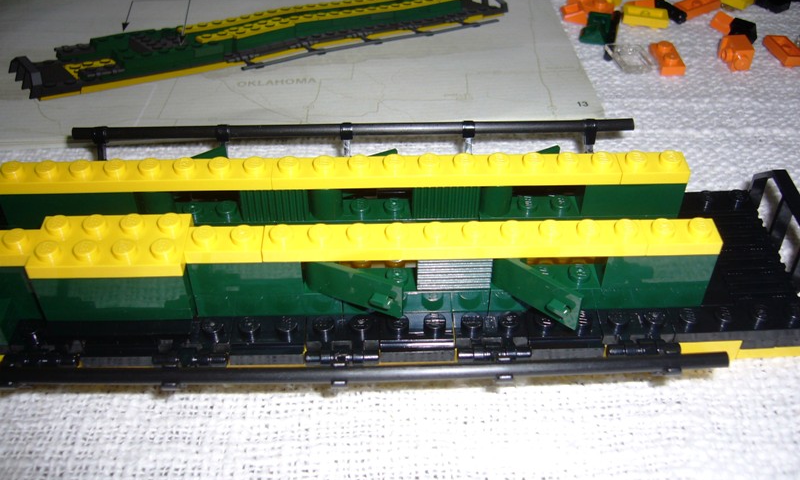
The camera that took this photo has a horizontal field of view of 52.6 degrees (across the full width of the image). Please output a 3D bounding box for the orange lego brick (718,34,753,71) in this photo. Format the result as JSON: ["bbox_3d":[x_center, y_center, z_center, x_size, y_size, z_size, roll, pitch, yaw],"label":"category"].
[{"bbox_3d":[0.113,-0.062,0.273,0.008,0.008,0.011,-1,43,0],"label":"orange lego brick"}]

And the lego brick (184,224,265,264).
[{"bbox_3d":[-0.037,0.000,0.173,0.016,0.005,0.008,-1,42,1],"label":"lego brick"}]

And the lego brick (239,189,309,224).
[{"bbox_3d":[-0.029,-0.011,0.195,0.016,0.011,0.008,-1,42,1],"label":"lego brick"}]

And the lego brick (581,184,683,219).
[{"bbox_3d":[0.055,-0.012,0.194,0.024,0.010,0.008,-1,43,0],"label":"lego brick"}]

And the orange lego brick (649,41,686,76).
[{"bbox_3d":[0.091,-0.062,0.275,0.008,0.005,0.016,-1,43,0],"label":"orange lego brick"}]

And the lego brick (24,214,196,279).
[{"bbox_3d":[-0.061,0.001,0.169,0.032,0.005,0.016,-1,42,-1],"label":"lego brick"}]

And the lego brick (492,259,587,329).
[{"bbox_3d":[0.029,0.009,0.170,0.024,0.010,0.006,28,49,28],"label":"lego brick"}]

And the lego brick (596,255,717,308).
[{"bbox_3d":[0.055,0.006,0.178,0.024,0.016,0.008,-1,42,1],"label":"lego brick"}]

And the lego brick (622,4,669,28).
[{"bbox_3d":[0.090,-0.082,0.298,0.016,0.005,0.008,8,43,11],"label":"lego brick"}]

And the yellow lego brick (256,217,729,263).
[{"bbox_3d":[0.019,-0.001,0.171,0.096,0.005,0.008,-1,43,0],"label":"yellow lego brick"}]

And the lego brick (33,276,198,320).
[{"bbox_3d":[-0.060,0.008,0.173,0.032,0.012,0.012,-1,42,-1],"label":"lego brick"}]

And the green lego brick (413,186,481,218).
[{"bbox_3d":[0.011,-0.012,0.194,0.016,0.011,0.008,-1,42,1],"label":"green lego brick"}]

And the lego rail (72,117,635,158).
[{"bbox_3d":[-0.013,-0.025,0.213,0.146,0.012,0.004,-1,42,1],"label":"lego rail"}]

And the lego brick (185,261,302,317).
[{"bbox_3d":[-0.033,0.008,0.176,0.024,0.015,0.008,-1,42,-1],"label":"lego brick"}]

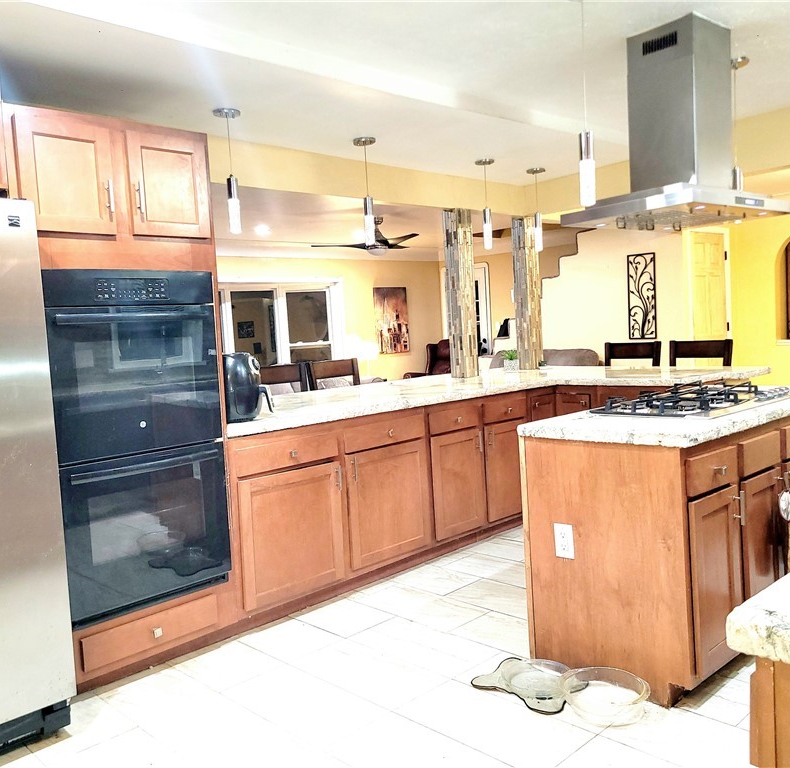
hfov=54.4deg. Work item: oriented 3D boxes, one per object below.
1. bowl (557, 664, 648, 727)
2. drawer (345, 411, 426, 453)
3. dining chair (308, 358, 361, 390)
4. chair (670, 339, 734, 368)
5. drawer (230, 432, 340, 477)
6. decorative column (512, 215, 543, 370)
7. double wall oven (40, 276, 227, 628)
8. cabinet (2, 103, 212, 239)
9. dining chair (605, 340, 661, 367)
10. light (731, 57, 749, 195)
[{"bbox_3d":[0.692,1.032,2.543,0.285,0.075,0.285,-3,4,0],"label":"bowl"},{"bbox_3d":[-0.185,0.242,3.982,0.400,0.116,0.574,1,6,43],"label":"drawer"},{"bbox_3d":[-0.283,0.345,6.144,0.480,1.080,0.560,-7,5,-44],"label":"dining chair"},{"bbox_3d":[2.111,0.235,5.668,0.560,1.080,0.500,-6,5,-37],"label":"chair"},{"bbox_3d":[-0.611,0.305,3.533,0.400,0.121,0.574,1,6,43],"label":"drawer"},{"bbox_3d":[1.052,-0.716,6.142,0.145,1.210,0.145,-7,5,-44],"label":"decorative column"},{"bbox_3d":[-1.172,0.213,3.173,0.670,1.300,0.620,-7,5,-44],"label":"double wall oven"},{"bbox_3d":[-1.252,-0.785,3.119,0.770,0.436,0.600,-7,5,-44],"label":"cabinet"},{"bbox_3d":[1.762,0.222,5.944,0.450,1.081,0.500,1,6,43],"label":"dining chair"},{"bbox_3d":[1.618,-1.141,3.637,0.133,0.741,0.133,-7,5,-42],"label":"light"}]

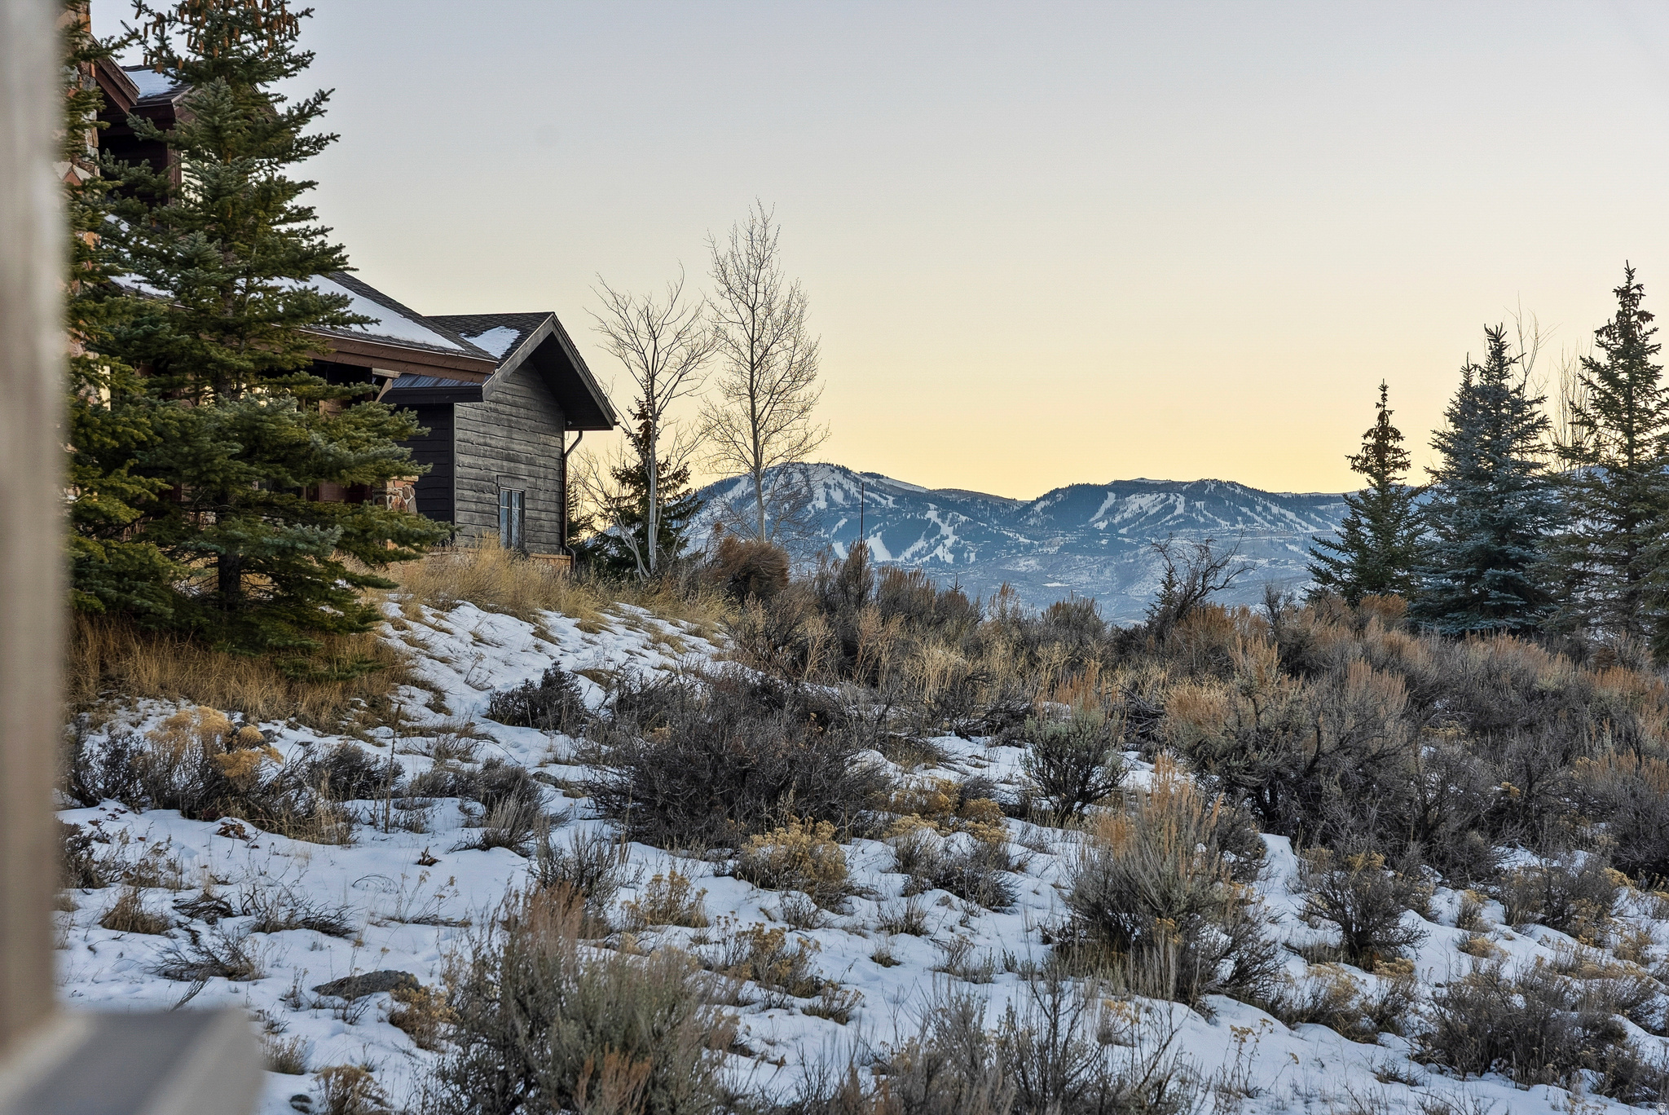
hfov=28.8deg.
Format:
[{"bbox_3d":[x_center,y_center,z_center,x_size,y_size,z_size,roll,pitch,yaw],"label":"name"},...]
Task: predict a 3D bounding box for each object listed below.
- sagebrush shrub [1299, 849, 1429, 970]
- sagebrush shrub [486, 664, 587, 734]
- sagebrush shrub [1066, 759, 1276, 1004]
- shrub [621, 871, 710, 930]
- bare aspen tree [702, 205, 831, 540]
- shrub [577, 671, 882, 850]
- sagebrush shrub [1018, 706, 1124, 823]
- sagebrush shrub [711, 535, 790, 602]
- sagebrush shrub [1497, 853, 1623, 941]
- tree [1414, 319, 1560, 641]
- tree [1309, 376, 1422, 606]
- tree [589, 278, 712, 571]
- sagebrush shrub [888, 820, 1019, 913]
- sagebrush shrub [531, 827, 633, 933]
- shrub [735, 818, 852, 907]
[{"bbox_3d":[2.452,1.626,15.000,0.596,0.542,0.550,0,-1,0],"label":"sagebrush shrub"},{"bbox_3d":[-2.569,1.226,28.000,0.877,0.583,0.750,0,-1,0],"label":"sagebrush shrub"},{"bbox_3d":[1.450,1.383,14.000,0.905,1.023,0.850,0,-1,0],"label":"sagebrush shrub"},{"bbox_3d":[-0.898,1.817,17.200,0.477,0.318,0.420,0,-1,0],"label":"shrub"},{"bbox_3d":[-1.332,-3.199,62.000,2.390,7.195,2.300,0,-1,0],"label":"bare aspen tree"},{"bbox_3d":[-0.642,1.313,21.300,1.993,1.141,1.600,0,-1,0],"label":"shrub"},{"bbox_3d":[1.671,1.474,22.800,0.751,0.791,0.700,0,-1,0],"label":"sagebrush shrub"},{"bbox_3d":[-1.204,0.177,46.500,1.120,0.950,1.000,0,-1,0],"label":"sagebrush shrub"},{"bbox_3d":[4.108,1.929,18.400,0.702,0.497,0.600,0,-1,0],"label":"sagebrush shrub"},{"bbox_3d":[9.437,-1.066,47.000,2.208,4.586,2.200,0,-1,0],"label":"tree"},{"bbox_3d":[8.162,-0.904,50.000,1.847,3.614,1.900,0,-1,0],"label":"tree"},{"bbox_3d":[-3.317,-2.381,59.000,2.251,5.663,2.200,0,-1,0],"label":"tree"},{"bbox_3d":[0.552,1.447,15.200,0.610,0.403,0.550,0,-1,0],"label":"sagebrush shrub"},{"bbox_3d":[-1.119,1.434,14.400,0.451,0.451,0.450,0,-1,0],"label":"sagebrush shrub"},{"bbox_3d":[-0.233,1.729,18.400,0.665,0.482,0.580,0,-1,0],"label":"shrub"}]

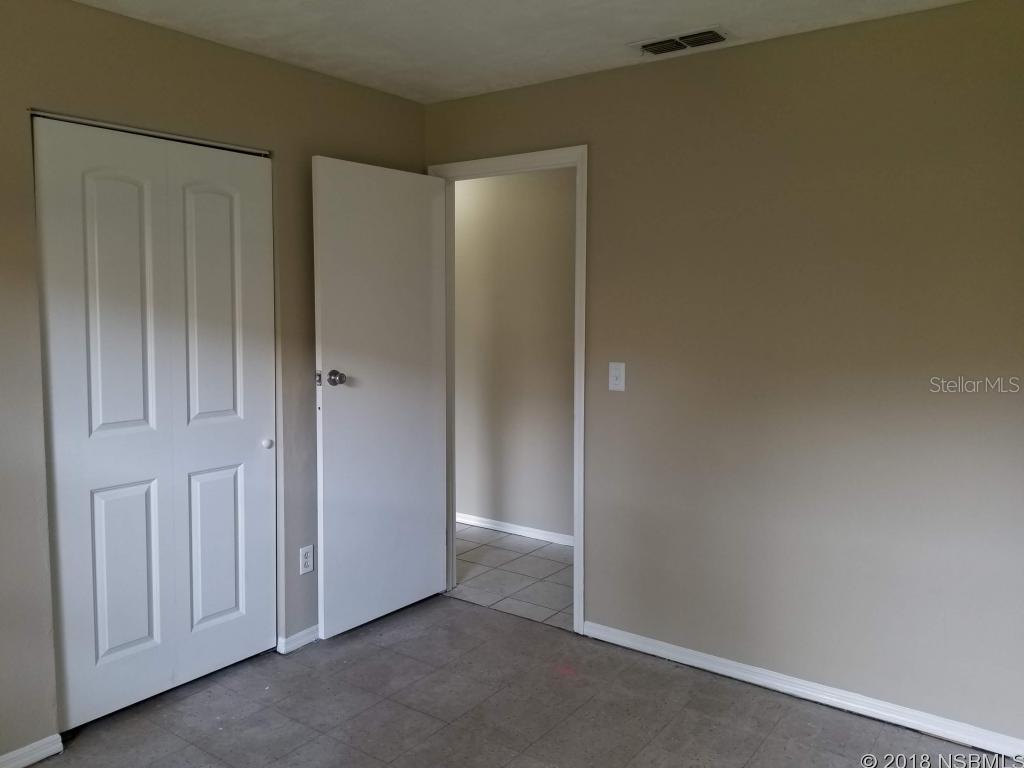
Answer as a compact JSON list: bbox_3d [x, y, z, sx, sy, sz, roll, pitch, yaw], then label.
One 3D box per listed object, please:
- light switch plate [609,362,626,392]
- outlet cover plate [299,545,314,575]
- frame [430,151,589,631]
[{"bbox_3d":[0.439,-0.028,3.219,0.072,0.117,0.008,4,7,35],"label":"light switch plate"},{"bbox_3d":[-0.878,0.755,3.298,0.007,0.116,0.071,4,7,35],"label":"outlet cover plate"},{"bbox_3d":[-0.009,0.029,3.616,0.888,2.125,0.130,4,7,35],"label":"frame"}]

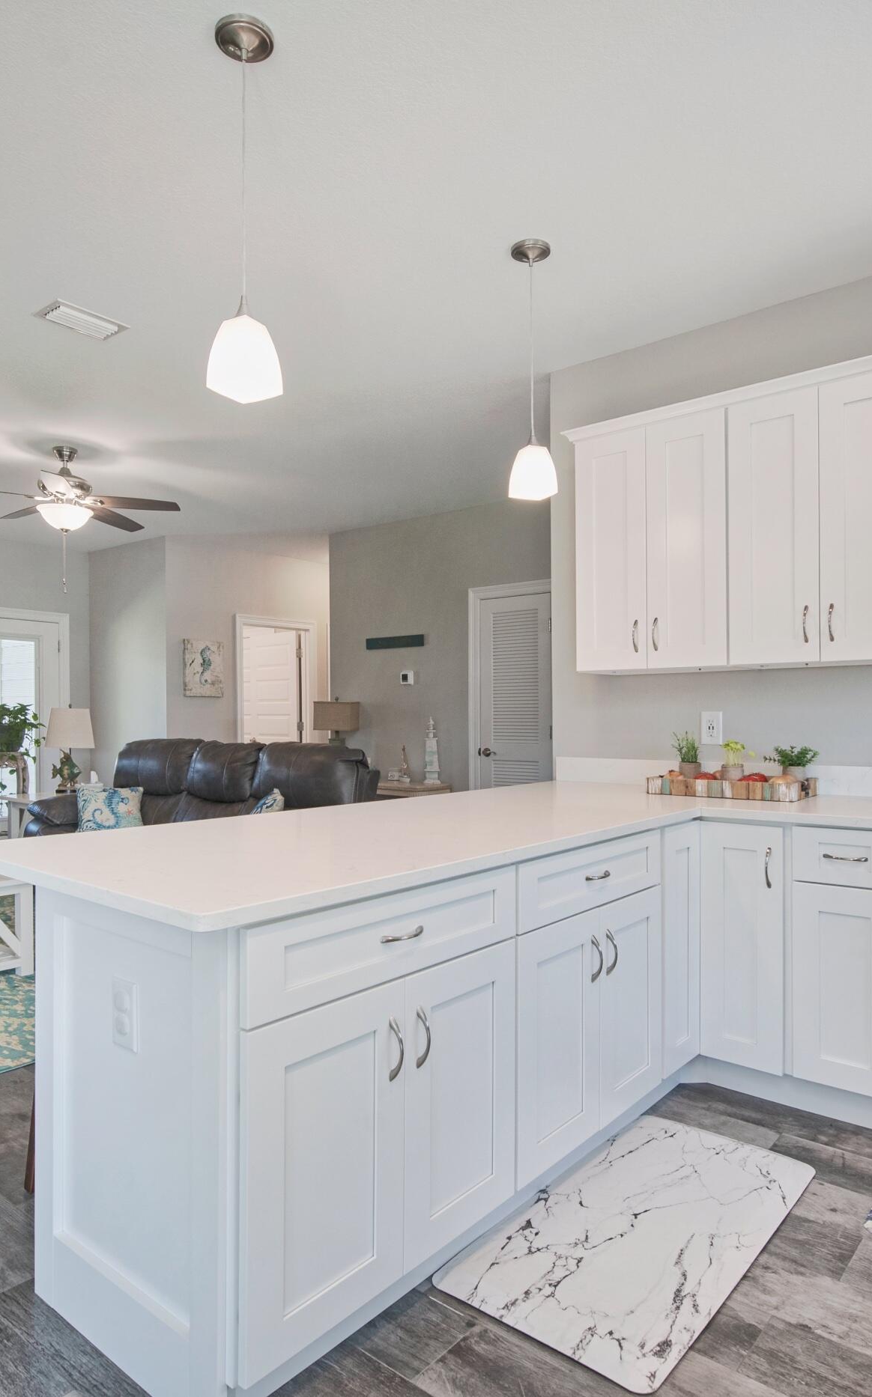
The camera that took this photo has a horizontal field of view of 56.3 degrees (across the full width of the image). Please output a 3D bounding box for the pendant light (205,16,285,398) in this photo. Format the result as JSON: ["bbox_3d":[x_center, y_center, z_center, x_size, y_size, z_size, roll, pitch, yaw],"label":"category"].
[{"bbox_3d":[-0.432,-1.103,1.821,0.130,0.840,0.130,-1,-2,41],"label":"pendant light"}]

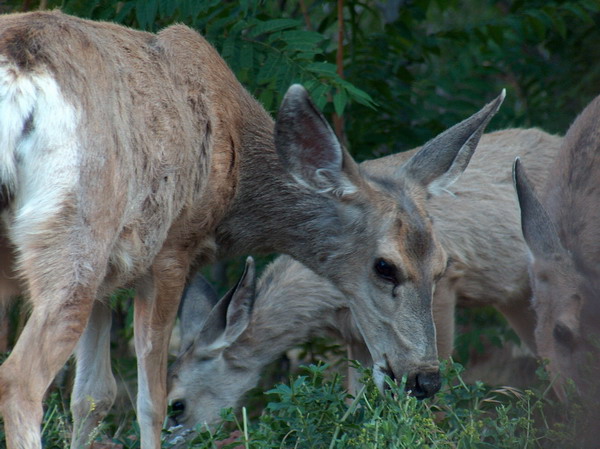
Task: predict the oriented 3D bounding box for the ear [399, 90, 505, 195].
[{"bbox_3d":[0.225,-0.122,6.450,0.200,0.070,0.085,-45,6,-10],"label":"ear"}]

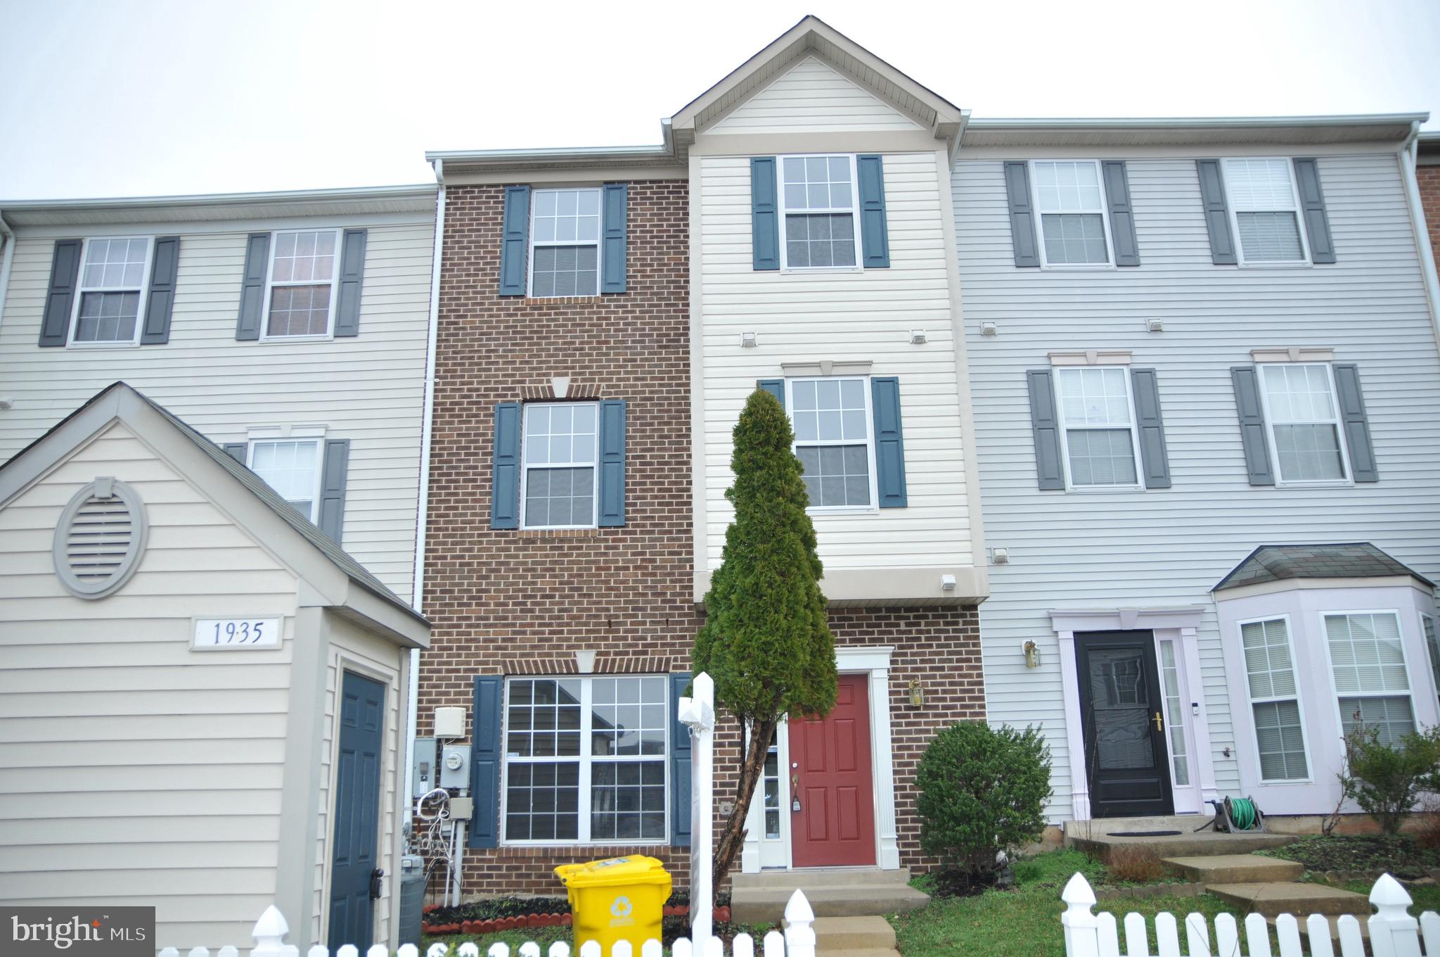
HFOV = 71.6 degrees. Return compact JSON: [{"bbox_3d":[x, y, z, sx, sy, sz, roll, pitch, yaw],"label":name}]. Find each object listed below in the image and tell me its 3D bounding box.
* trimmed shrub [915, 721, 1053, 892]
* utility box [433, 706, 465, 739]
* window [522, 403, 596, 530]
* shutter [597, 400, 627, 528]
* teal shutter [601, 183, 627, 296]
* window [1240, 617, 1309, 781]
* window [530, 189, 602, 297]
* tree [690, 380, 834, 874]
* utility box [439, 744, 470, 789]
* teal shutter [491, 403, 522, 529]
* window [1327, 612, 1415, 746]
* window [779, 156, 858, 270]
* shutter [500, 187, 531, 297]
[{"bbox_3d":[2.756,3.361,10.361,1.420,1.660,1.400,-1,-15,-1],"label":"trimmed shrub"},{"bbox_3d":[-2.895,2.614,10.695,0.300,0.320,0.130,-1,-15,0],"label":"utility box"},{"bbox_3d":[-1.859,-0.150,11.565,0.880,1.490,0.090,-1,-15,0],"label":"window"},{"bbox_3d":[-1.238,-0.174,11.470,0.300,1.480,0.040,-1,-15,0],"label":"shutter"},{"bbox_3d":[-1.335,-3.060,12.709,0.305,1.520,0.040,-1,-15,-1],"label":"teal shutter"},{"bbox_3d":[6.179,2.459,11.122,0.560,1.790,0.090,-15,-20,42],"label":"window"},{"bbox_3d":[-1.907,-2.898,12.310,0.870,1.460,0.090,-1,-15,0],"label":"window"},{"bbox_3d":[0.453,1.597,10.286,1.520,5.350,1.500,-1,-15,-1],"label":"tree"},{"bbox_3d":[-2.798,3.041,10.547,0.300,0.460,0.190,-1,-15,0],"label":"utility box"},{"bbox_3d":[-2.555,-0.162,11.939,0.305,1.540,0.040,-1,-15,-1],"label":"teal shutter"},{"bbox_3d":[7.127,2.348,10.894,0.880,1.790,0.090,-1,-15,-1],"label":"window"},{"bbox_3d":[1.156,-3.104,11.725,0.900,1.500,0.090,-1,-15,0],"label":"window"},{"bbox_3d":[-2.599,-3.022,12.688,0.305,1.515,0.040,-1,-15,-1],"label":"shutter"}]

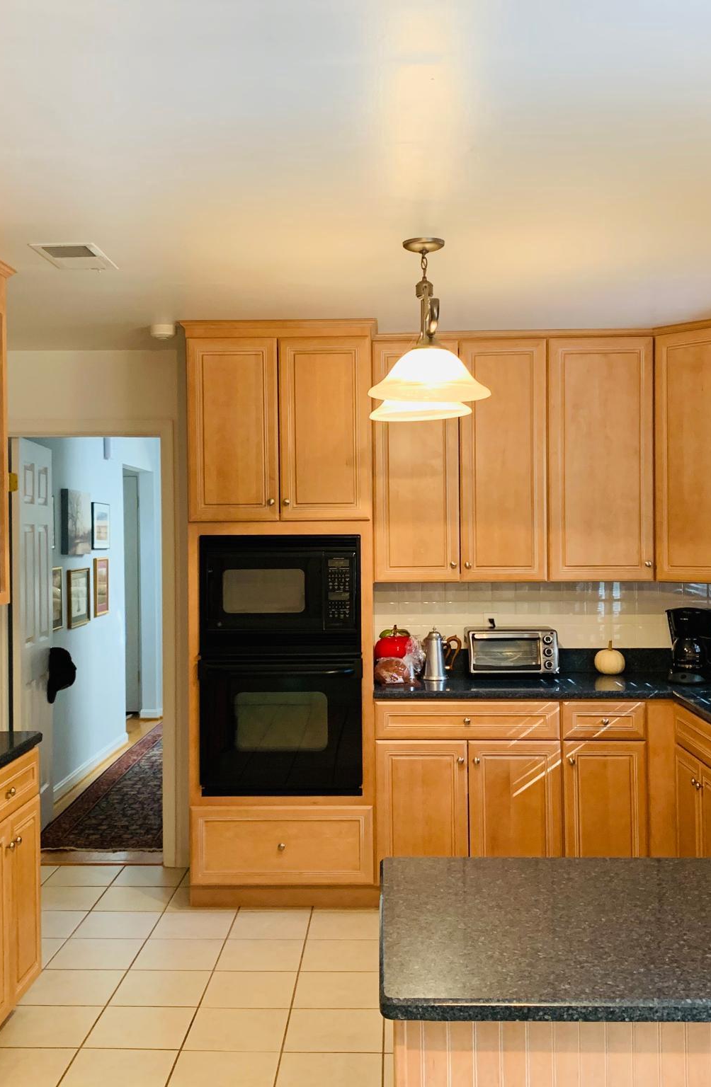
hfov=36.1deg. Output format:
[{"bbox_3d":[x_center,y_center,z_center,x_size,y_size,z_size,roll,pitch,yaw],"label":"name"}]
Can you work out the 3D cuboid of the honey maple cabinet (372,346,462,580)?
[{"bbox_3d":[0.276,-0.366,4.929,0.381,1.065,0.325,0,0,2],"label":"honey maple cabinet"}]

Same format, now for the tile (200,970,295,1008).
[{"bbox_3d":[-0.356,1.527,3.719,0.302,0.010,0.302,0,0,2],"label":"tile"}]

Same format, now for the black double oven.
[{"bbox_3d":[-0.304,0.502,4.773,0.684,1.085,0.585,0,0,2],"label":"black double oven"}]

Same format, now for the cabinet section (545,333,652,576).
[{"bbox_3d":[1.079,-0.368,4.917,0.461,1.058,0.319,0,0,2],"label":"cabinet section"}]

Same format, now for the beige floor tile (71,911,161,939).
[{"bbox_3d":[-0.958,1.547,4.405,0.306,0.010,0.302,0,1,2],"label":"beige floor tile"}]

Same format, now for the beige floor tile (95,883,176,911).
[{"bbox_3d":[-0.934,1.528,4.654,0.300,0.012,0.300,0,0,2],"label":"beige floor tile"}]

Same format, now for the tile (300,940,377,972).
[{"bbox_3d":[-0.040,1.523,4.014,0.300,0.012,0.300,0,0,2],"label":"tile"}]

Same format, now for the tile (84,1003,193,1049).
[{"bbox_3d":[-0.672,1.530,3.424,0.302,0.010,0.302,0,0,2],"label":"tile"}]

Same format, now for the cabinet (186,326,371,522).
[{"bbox_3d":[-0.309,-0.490,4.796,0.764,0.805,0.610,0,0,2],"label":"cabinet"}]

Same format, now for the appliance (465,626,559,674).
[{"bbox_3d":[0.707,0.496,4.891,0.390,0.216,0.280,0,0,2],"label":"appliance"}]

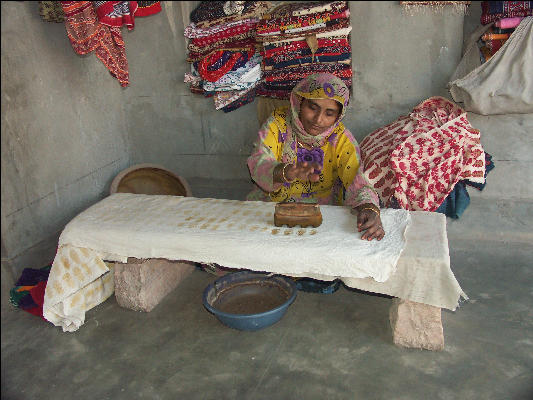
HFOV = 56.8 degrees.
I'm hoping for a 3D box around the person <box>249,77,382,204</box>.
[{"bbox_3d":[0.207,-0.077,2.039,0.562,0.869,0.562,1,20,11],"label":"person"}]

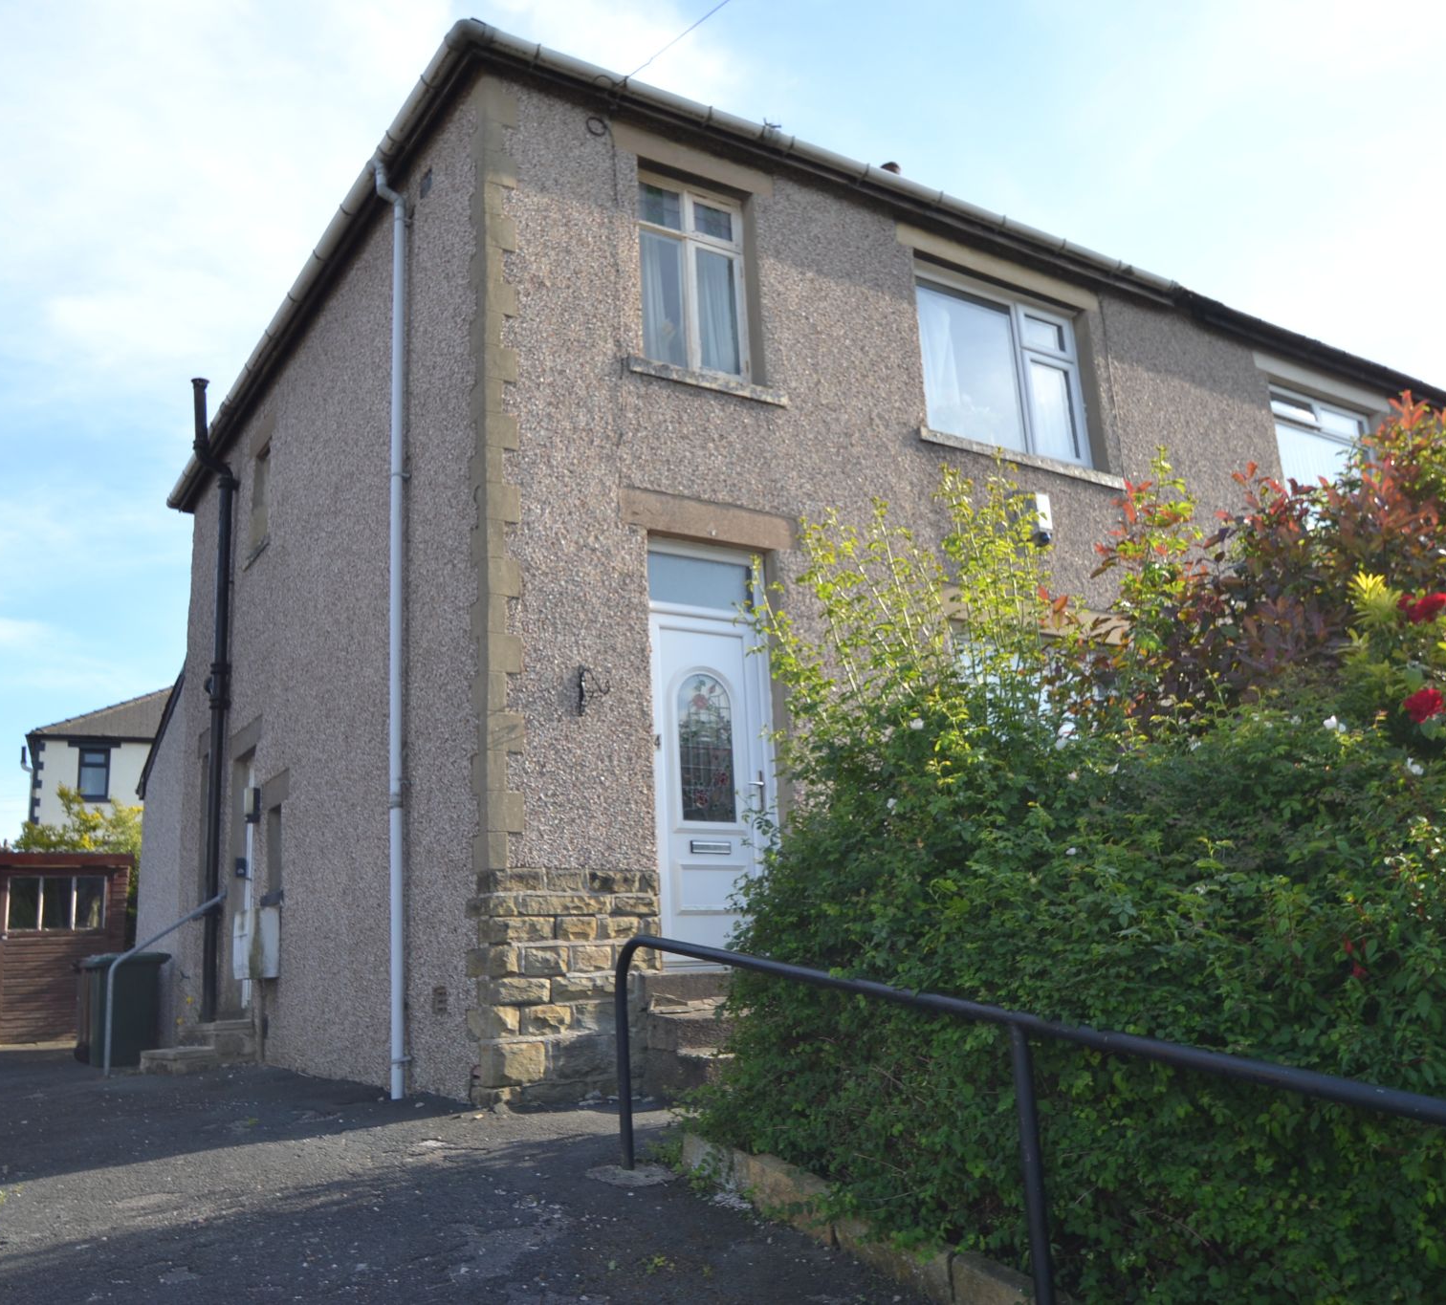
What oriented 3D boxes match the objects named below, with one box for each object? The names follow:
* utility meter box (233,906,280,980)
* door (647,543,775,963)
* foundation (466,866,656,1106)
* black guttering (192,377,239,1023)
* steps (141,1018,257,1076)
[{"bbox_3d":[-3.534,2.211,9.923,0.202,0.545,0.500,6,-17,-33],"label":"utility meter box"},{"bbox_3d":[-0.047,0.577,7.751,0.860,2.520,0.090,6,-17,-33],"label":"door"},{"bbox_3d":[-0.840,1.748,6.888,1.040,1.150,0.300,6,-17,-33],"label":"foundation"},{"bbox_3d":[-4.636,0.308,11.661,0.500,5.870,0.160,6,-17,-33],"label":"black guttering"},{"bbox_3d":[-4.224,3.147,10.454,0.620,0.360,1.180,6,-17,-33],"label":"steps"}]

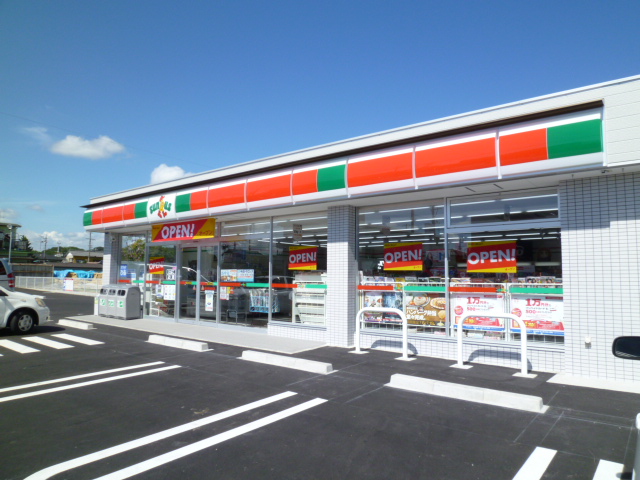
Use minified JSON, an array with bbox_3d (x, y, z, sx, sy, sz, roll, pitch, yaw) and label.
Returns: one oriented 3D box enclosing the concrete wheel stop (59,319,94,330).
[{"bbox_3d":[-6.263,2.142,11.361,1.786,0.120,0.180,-3,-6,37],"label":"concrete wheel stop"}]

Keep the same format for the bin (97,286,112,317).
[{"bbox_3d":[-6.388,1.861,13.552,0.523,0.950,0.450,-3,-6,37],"label":"bin"}]

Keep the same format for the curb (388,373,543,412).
[{"bbox_3d":[1.629,1.755,5.207,1.810,0.127,0.185,-3,-6,37],"label":"curb"}]

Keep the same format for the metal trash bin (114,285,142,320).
[{"bbox_3d":[-5.558,1.813,12.915,0.523,0.950,0.450,-3,-6,37],"label":"metal trash bin"}]

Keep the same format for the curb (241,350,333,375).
[{"bbox_3d":[-0.558,1.877,6.895,1.780,0.125,0.180,-3,-6,37],"label":"curb"}]

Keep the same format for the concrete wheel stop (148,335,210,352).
[{"bbox_3d":[-2.768,1.977,8.574,1.803,0.120,0.180,-3,-6,37],"label":"concrete wheel stop"}]

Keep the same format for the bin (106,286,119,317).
[{"bbox_3d":[-5.973,1.837,13.233,0.524,0.950,0.450,-3,-6,37],"label":"bin"}]

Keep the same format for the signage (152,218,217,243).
[{"bbox_3d":[-3.416,-0.230,10.941,2.540,0.430,0.040,-3,-6,37],"label":"signage"}]

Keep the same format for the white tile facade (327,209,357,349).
[{"bbox_3d":[0.447,0.705,8.744,0.490,2.720,0.310,-3,-6,37],"label":"white tile facade"}]

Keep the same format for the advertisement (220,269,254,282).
[{"bbox_3d":[-2.010,0.873,10.734,1.180,0.280,0.020,-3,-6,37],"label":"advertisement"}]

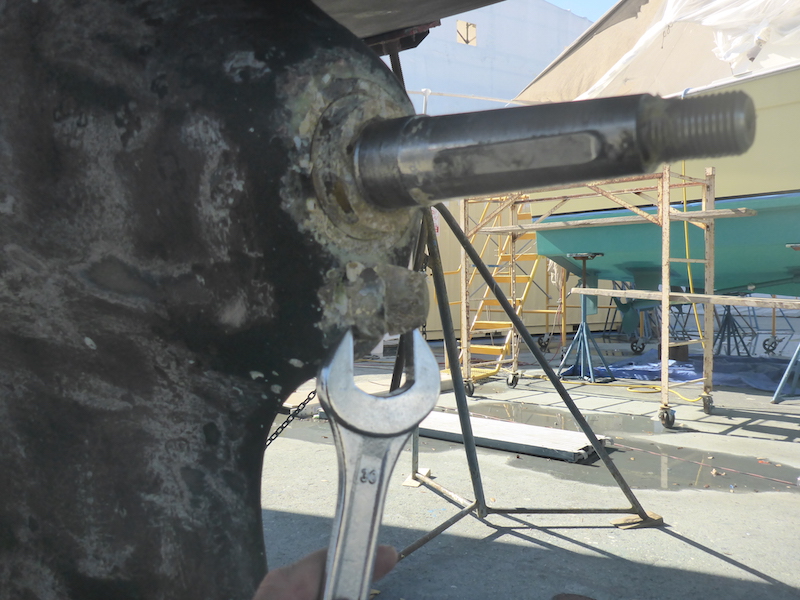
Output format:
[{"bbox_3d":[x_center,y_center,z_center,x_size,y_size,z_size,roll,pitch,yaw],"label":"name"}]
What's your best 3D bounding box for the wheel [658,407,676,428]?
[{"bbox_3d":[1.873,0.825,4.530,0.080,0.157,0.130,-1,2,-7],"label":"wheel"}]

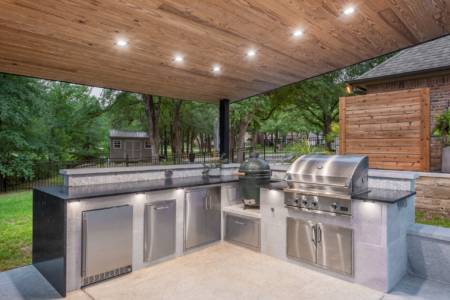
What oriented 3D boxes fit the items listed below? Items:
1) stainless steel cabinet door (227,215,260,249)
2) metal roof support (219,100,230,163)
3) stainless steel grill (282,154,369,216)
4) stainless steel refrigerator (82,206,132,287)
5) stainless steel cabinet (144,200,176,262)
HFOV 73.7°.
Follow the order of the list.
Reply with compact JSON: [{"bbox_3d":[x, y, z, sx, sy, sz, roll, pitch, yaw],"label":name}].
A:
[{"bbox_3d":[0.268,1.286,4.763,0.730,0.470,0.060,1,0,44],"label":"stainless steel cabinet door"},{"bbox_3d":[-0.005,0.157,6.843,0.152,2.650,0.152,1,0,44],"label":"metal roof support"},{"bbox_3d":[1.309,0.426,3.895,0.895,0.690,0.670,1,0,44],"label":"stainless steel grill"},{"bbox_3d":[-1.538,1.086,3.647,0.620,0.820,0.580,1,0,44],"label":"stainless steel refrigerator"},{"bbox_3d":[-0.838,1.058,3.978,0.060,0.740,0.494,1,0,44],"label":"stainless steel cabinet"}]

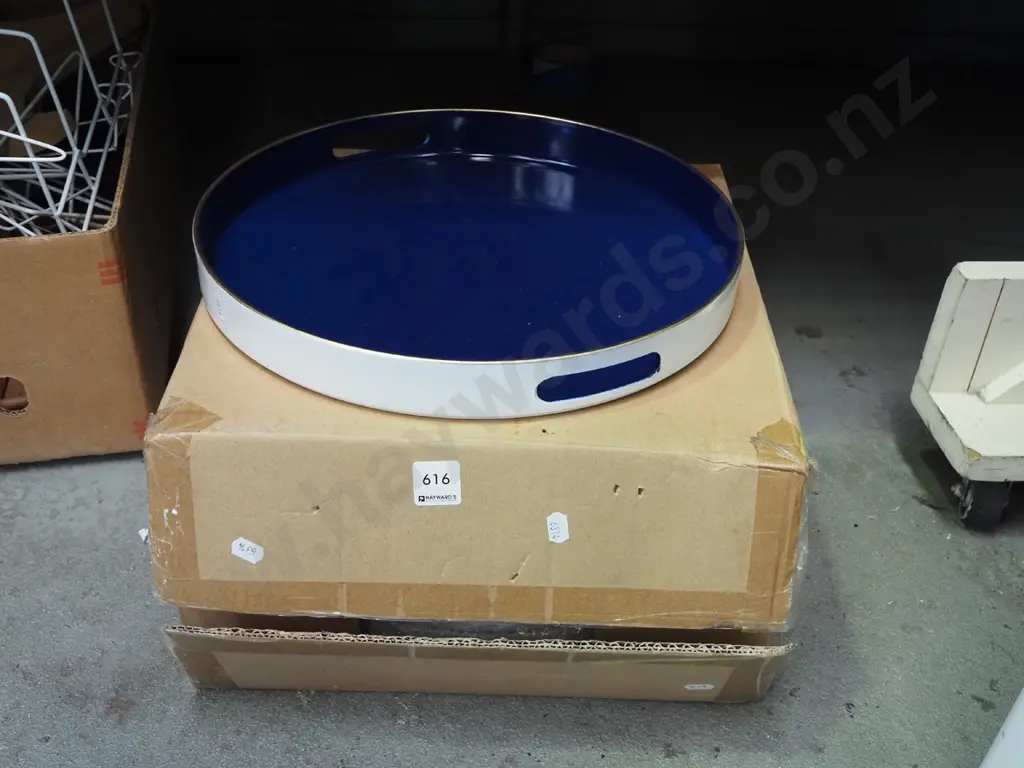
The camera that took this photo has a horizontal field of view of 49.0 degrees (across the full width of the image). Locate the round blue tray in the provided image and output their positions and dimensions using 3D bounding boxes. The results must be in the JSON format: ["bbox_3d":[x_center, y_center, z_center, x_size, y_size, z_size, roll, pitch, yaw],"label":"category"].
[{"bbox_3d":[-0.028,-0.103,0.792,0.375,0.040,0.375,2,35,-1],"label":"round blue tray"}]

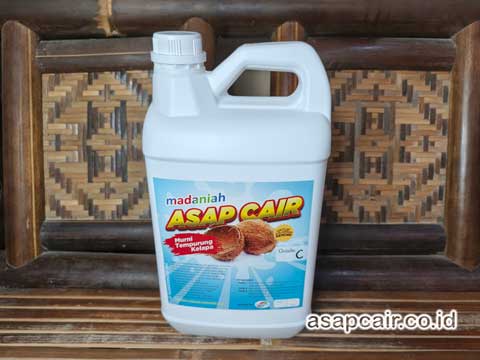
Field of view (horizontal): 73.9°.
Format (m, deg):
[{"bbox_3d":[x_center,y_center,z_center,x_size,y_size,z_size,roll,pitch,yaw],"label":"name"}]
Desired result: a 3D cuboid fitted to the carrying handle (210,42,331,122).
[{"bbox_3d":[0.029,-0.097,0.311,0.121,0.073,0.040,1,21,3],"label":"carrying handle"}]

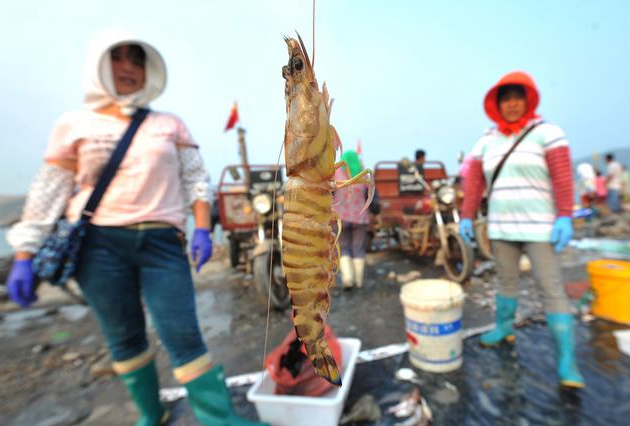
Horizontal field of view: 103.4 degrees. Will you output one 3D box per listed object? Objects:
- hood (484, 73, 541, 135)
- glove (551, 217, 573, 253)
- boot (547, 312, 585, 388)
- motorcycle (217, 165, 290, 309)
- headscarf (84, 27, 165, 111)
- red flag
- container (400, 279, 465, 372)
[{"bbox_3d":[1.059,-0.595,1.340,0.250,0.340,0.260,-2,2,36],"label":"hood"},{"bbox_3d":[1.214,0.106,1.220,0.085,0.180,0.100,-2,3,37],"label":"glove"},{"bbox_3d":[1.210,0.645,1.205,0.110,0.290,0.240,-2,2,28],"label":"boot"},{"bbox_3d":[-0.700,0.100,3.400,1.150,1.400,2.950,-3,2,-9],"label":"motorcycle"},{"bbox_3d":[-0.777,-0.584,1.020,0.280,0.330,0.260,-1,3,44],"label":"headscarf"},{"bbox_3d":[-1.175,-1.344,3.500,0.240,0.420,0.080,-4,2,-17],"label":"red flag"},{"bbox_3d":[0.653,0.606,1.372,0.315,0.380,0.315,-3,2,0],"label":"container"}]

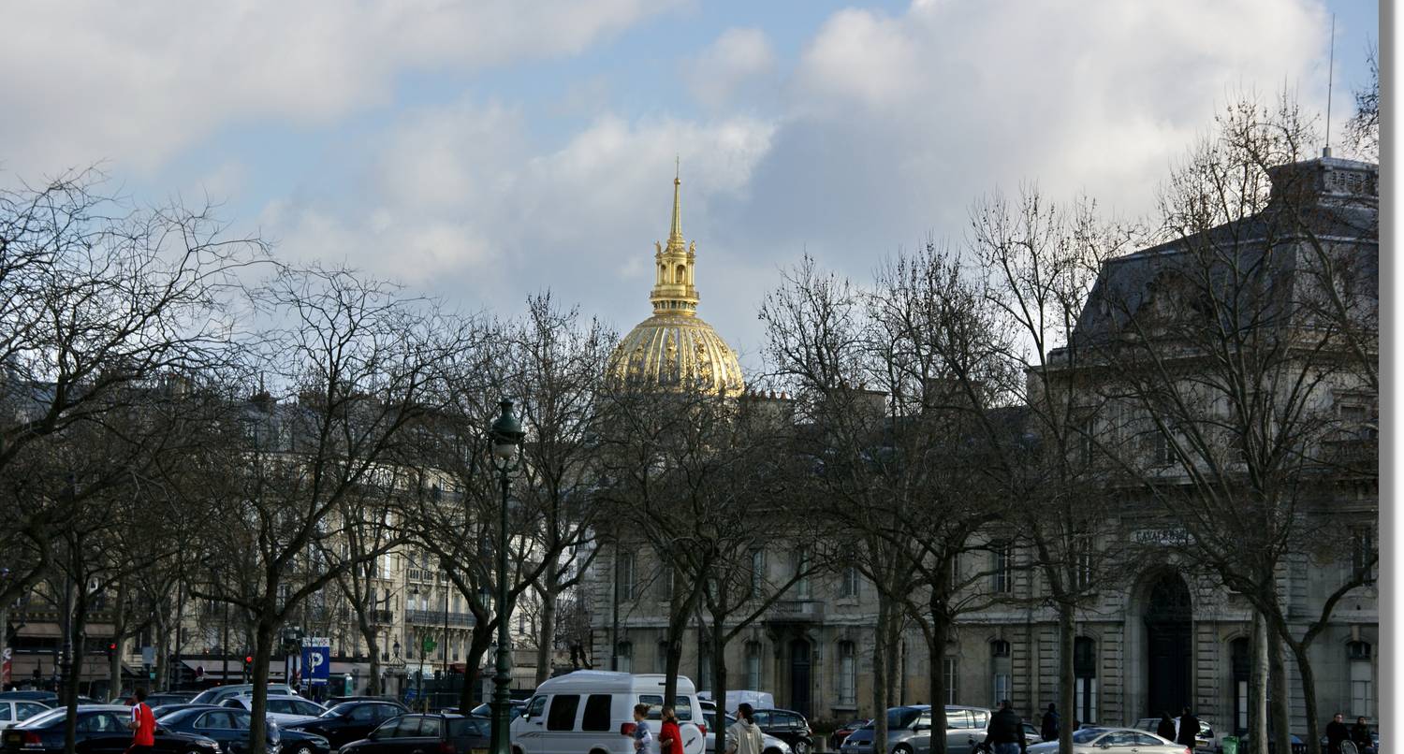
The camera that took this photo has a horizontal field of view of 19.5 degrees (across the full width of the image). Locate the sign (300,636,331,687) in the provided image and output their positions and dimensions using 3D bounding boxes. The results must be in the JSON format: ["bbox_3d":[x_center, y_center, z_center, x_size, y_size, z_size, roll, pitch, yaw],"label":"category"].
[{"bbox_3d":[-13.190,9.717,140.000,0.950,1.670,0.200,1,-5,0],"label":"sign"}]

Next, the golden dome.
[{"bbox_3d":[-4.837,-18.302,785.000,25.900,44.500,25.900,1,-5,0],"label":"golden dome"}]

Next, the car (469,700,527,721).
[{"bbox_3d":[-5.431,9.943,115.938,4.300,1.550,1.770,5,-6,-41],"label":"car"}]

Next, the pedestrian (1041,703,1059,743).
[{"bbox_3d":[9.601,9.886,112.929,0.550,1.760,0.450,1,-5,-6],"label":"pedestrian"}]

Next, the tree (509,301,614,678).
[{"bbox_3d":[-3.997,4.335,118.548,3.400,13.600,3.400,1,-5,0],"label":"tree"}]

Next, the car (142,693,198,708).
[{"bbox_3d":[-16.072,10.157,121.939,4.300,1.520,1.770,3,-5,-31],"label":"car"}]

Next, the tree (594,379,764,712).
[{"bbox_3d":[-0.441,4.282,85.843,3.600,8.500,3.600,1,-5,0],"label":"tree"}]

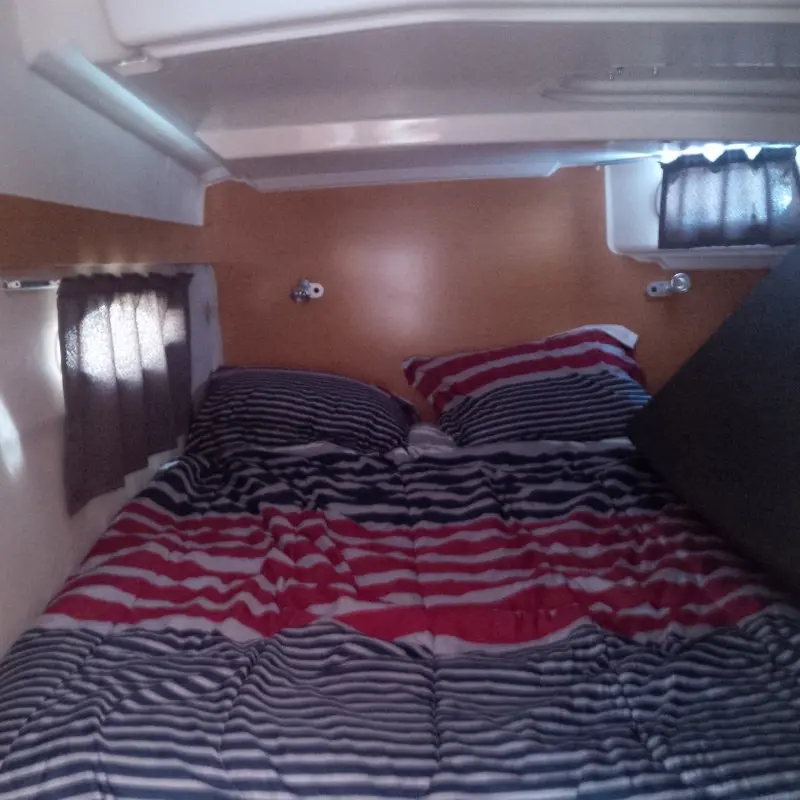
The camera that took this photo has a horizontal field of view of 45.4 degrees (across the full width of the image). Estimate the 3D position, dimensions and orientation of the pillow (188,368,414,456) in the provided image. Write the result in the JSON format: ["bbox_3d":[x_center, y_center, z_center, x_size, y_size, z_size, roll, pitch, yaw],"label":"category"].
[{"bbox_3d":[-0.255,0.030,2.580,0.610,0.160,0.390,1,39,2],"label":"pillow"}]

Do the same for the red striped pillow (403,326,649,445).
[{"bbox_3d":[0.360,-0.020,2.620,0.640,0.400,0.150,-5,-31,-3],"label":"red striped pillow"}]

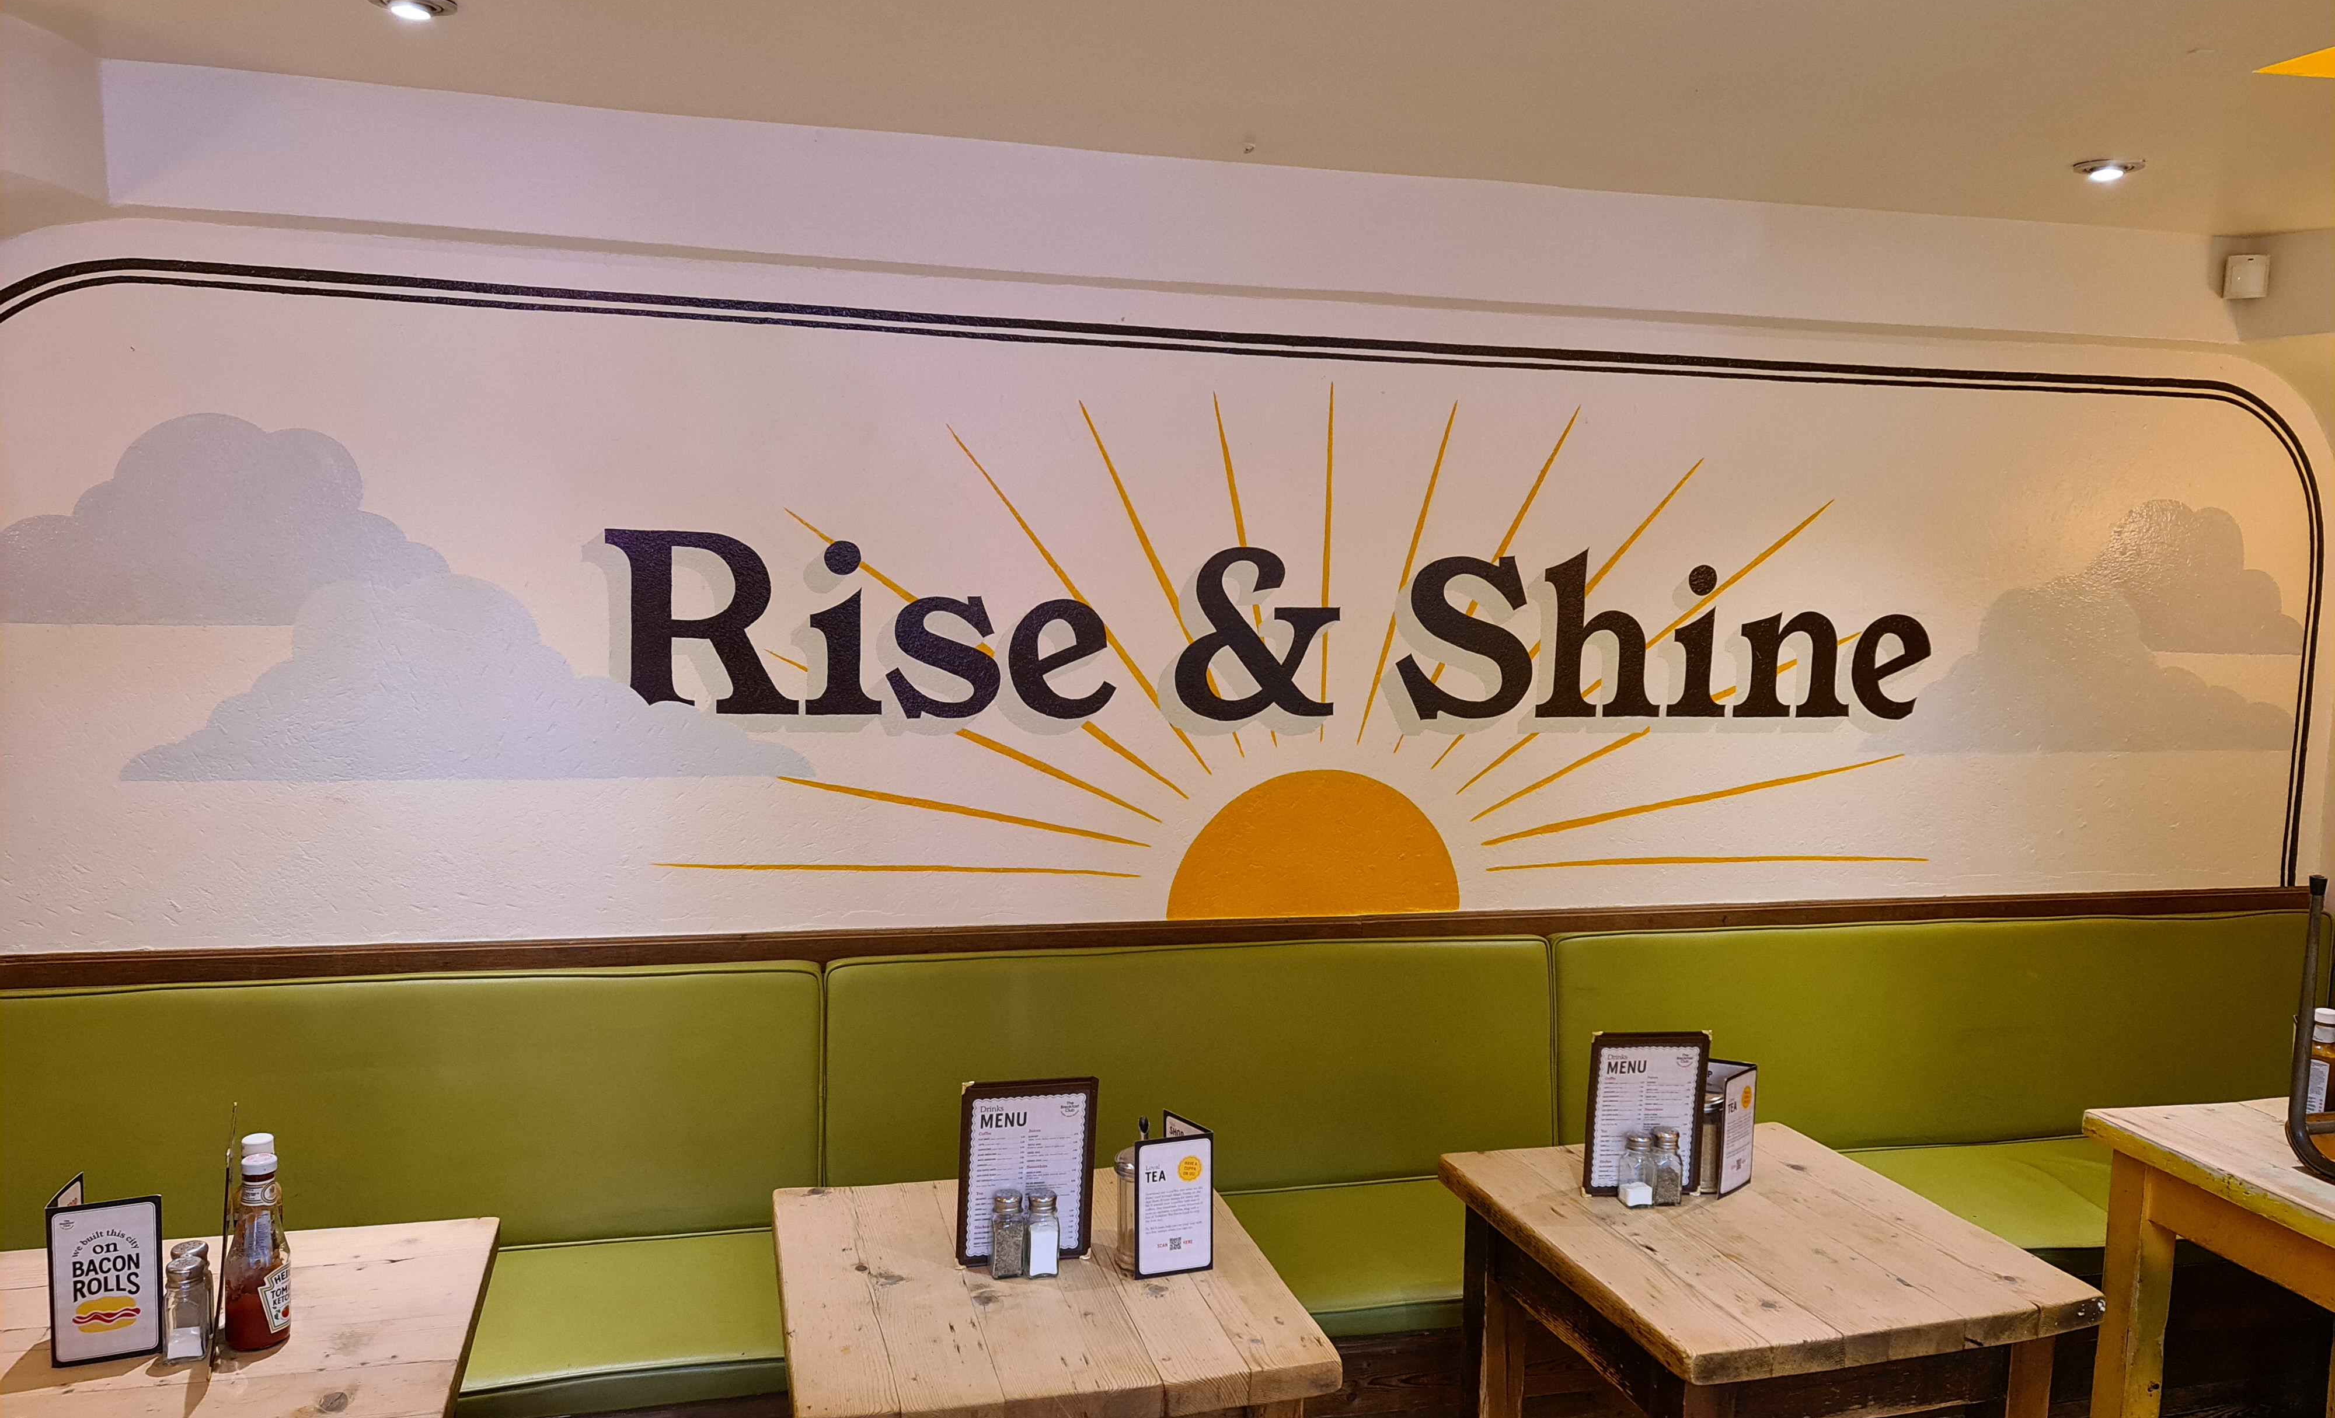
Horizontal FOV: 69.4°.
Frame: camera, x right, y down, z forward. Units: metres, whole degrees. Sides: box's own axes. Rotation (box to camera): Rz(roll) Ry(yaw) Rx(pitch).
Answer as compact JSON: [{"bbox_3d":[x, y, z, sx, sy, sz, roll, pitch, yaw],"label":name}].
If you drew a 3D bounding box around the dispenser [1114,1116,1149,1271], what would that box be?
[{"bbox_3d":[-0.027,0.610,2.119,0.066,0.178,0.066,0,6,-15],"label":"dispenser"}]

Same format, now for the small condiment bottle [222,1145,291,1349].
[{"bbox_3d":[-1.005,0.598,1.860,0.062,0.208,0.062,3,6,16],"label":"small condiment bottle"}]

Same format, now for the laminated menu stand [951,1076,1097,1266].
[{"bbox_3d":[-0.178,0.578,2.121,0.169,0.234,0.025,0,6,-11],"label":"laminated menu stand"}]

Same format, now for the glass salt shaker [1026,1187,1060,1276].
[{"bbox_3d":[-0.152,0.647,2.092,0.038,0.104,0.038,0,6,-9],"label":"glass salt shaker"}]

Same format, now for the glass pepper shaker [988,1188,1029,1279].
[{"bbox_3d":[-0.196,0.646,2.087,0.038,0.104,0.038,0,6,-9],"label":"glass pepper shaker"}]

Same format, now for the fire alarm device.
[{"bbox_3d":[2.089,-0.834,3.264,0.068,0.087,0.045,3,6,21],"label":"fire alarm device"}]

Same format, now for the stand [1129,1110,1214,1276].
[{"bbox_3d":[-0.009,0.611,2.131,0.103,0.174,0.095,-1,6,-23],"label":"stand"}]

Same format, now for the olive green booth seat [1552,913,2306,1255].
[{"bbox_3d":[1.720,0.708,3.263,1.877,0.496,0.567,0,6,-14],"label":"olive green booth seat"}]

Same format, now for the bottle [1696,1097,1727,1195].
[{"bbox_3d":[0.776,0.605,2.429,0.066,0.165,0.066,0,6,-15],"label":"bottle"}]

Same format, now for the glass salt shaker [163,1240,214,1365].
[{"bbox_3d":[-1.066,0.651,1.831,0.038,0.105,0.038,0,6,-15],"label":"glass salt shaker"}]

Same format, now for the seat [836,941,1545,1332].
[{"bbox_3d":[0.131,0.710,2.865,1.381,0.496,0.567,0,6,-14],"label":"seat"}]

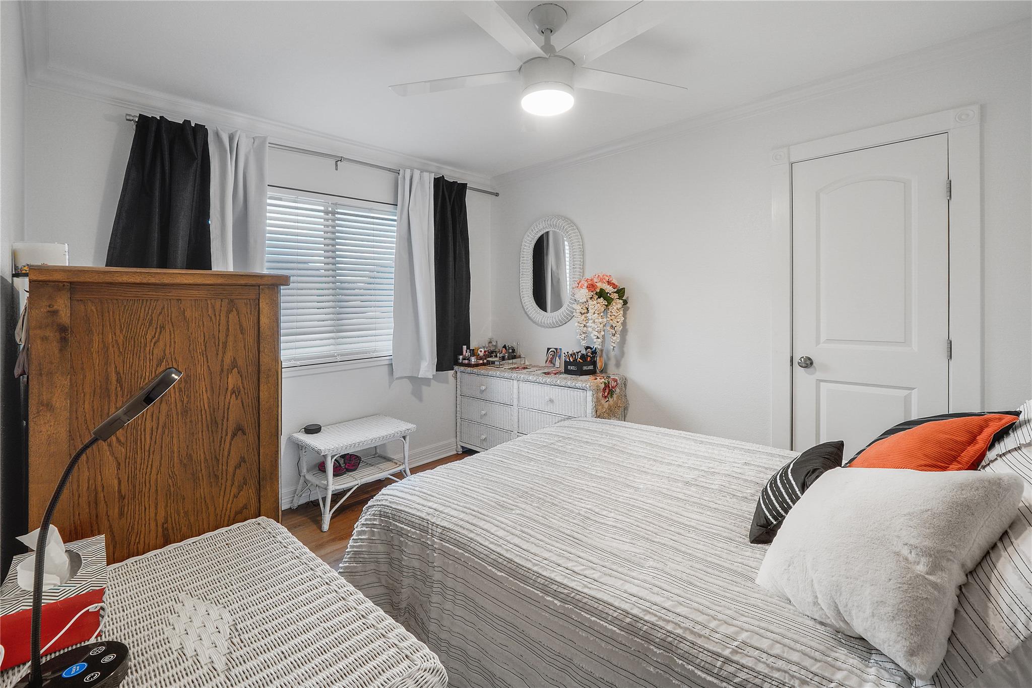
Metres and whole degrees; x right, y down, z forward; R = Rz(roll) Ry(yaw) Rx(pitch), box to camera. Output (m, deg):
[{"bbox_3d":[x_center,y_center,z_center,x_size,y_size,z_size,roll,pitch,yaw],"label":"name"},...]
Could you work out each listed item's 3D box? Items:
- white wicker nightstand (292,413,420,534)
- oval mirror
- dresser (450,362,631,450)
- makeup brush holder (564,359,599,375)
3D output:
[{"bbox_3d":[-1.072,0.816,2.865,0.470,0.470,0.650,2,4,44],"label":"white wicker nightstand"},{"bbox_3d":[0.279,-0.594,3.515,0.615,0.905,0.045,2,2,43],"label":"oval mirror"},{"bbox_3d":[0.145,0.592,3.430,1.410,0.755,0.460,2,4,43],"label":"dresser"},{"bbox_3d":[0.480,0.171,3.210,0.165,0.100,0.165,2,4,44],"label":"makeup brush holder"}]

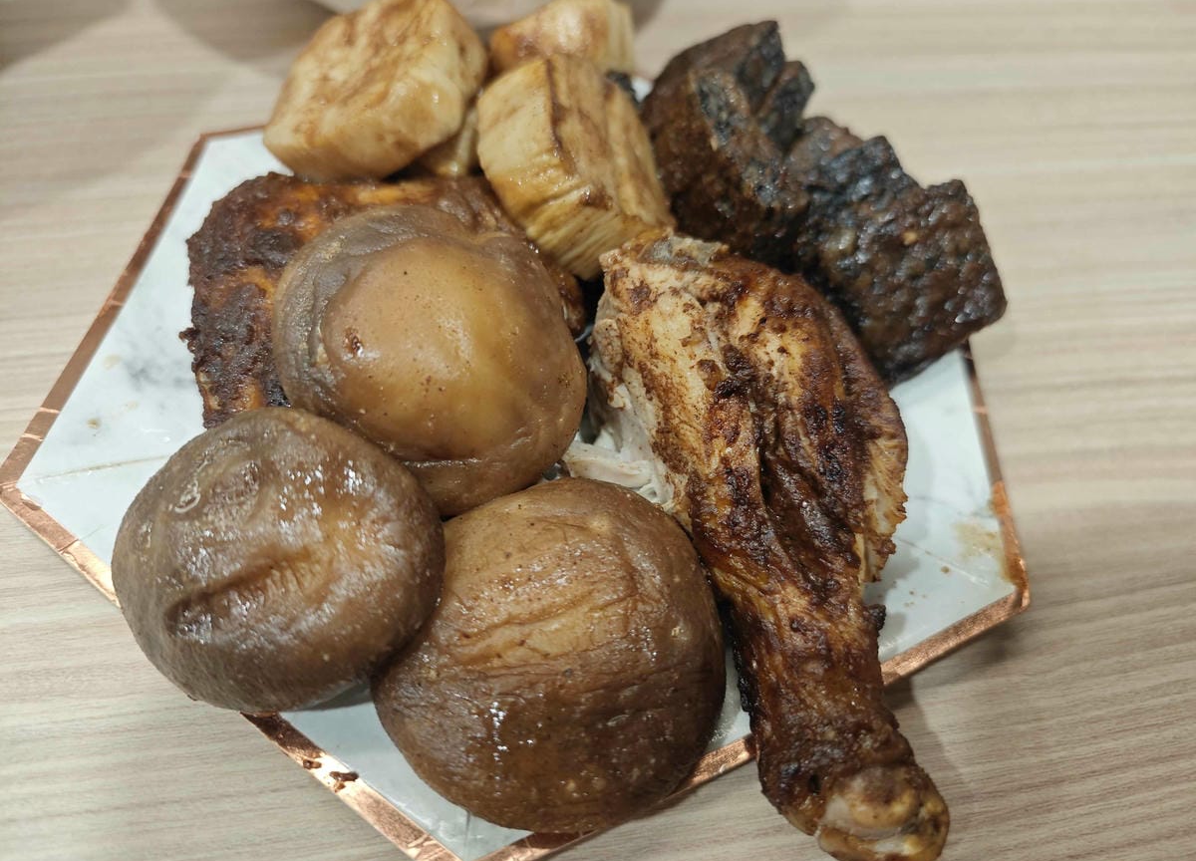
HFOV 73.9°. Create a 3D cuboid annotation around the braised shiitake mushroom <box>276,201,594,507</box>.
[{"bbox_3d":[-0.032,-0.016,0.155,0.063,0.031,0.063,2,79,-9],"label":"braised shiitake mushroom"}]

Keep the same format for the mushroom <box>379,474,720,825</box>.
[{"bbox_3d":[-0.008,0.035,0.138,0.062,0.035,0.062,2,57,-3],"label":"mushroom"}]

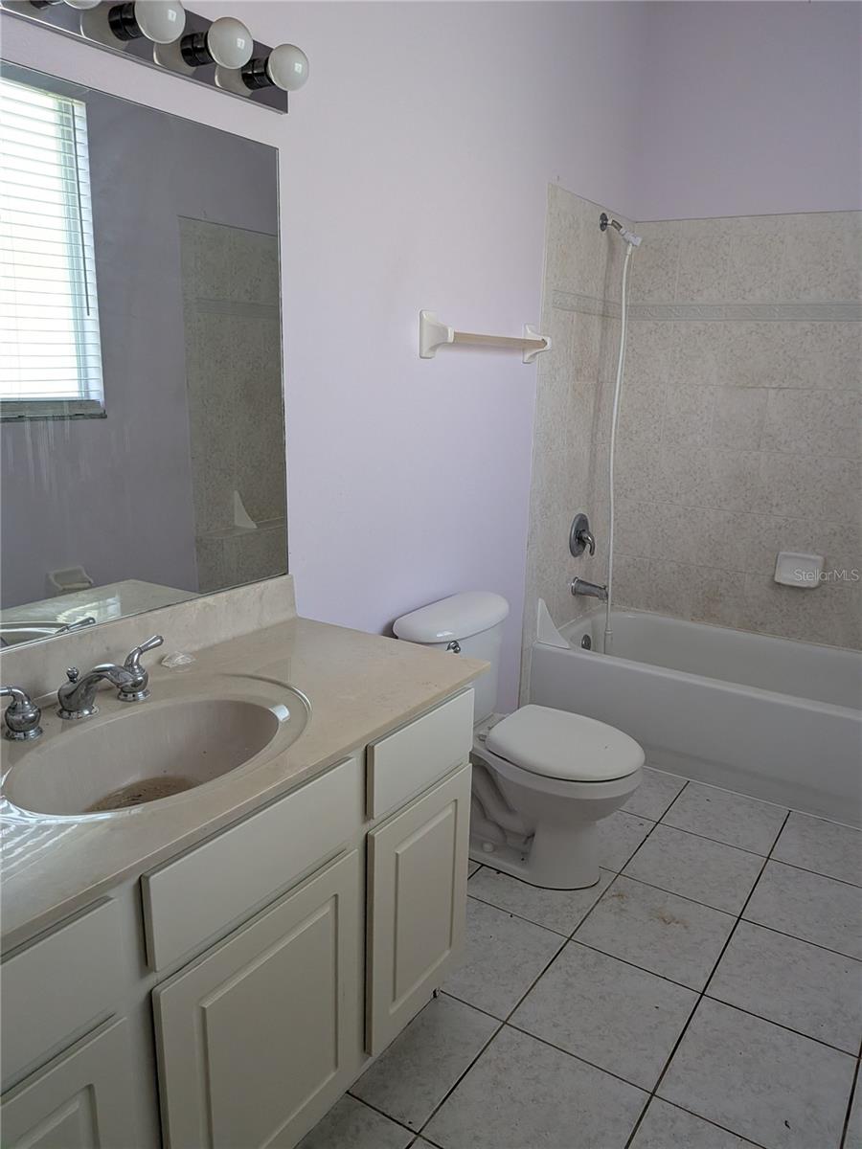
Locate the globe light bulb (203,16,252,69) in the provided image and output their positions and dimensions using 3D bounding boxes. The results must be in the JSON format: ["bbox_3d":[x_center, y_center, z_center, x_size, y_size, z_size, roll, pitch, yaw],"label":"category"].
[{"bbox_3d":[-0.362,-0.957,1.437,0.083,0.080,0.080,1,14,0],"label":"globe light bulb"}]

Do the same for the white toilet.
[{"bbox_3d":[0.280,0.493,2.349,0.715,0.703,0.510,11,17,33],"label":"white toilet"}]

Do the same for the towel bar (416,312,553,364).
[{"bbox_3d":[0.200,-0.729,2.477,0.088,0.128,0.696,11,17,33],"label":"towel bar"}]

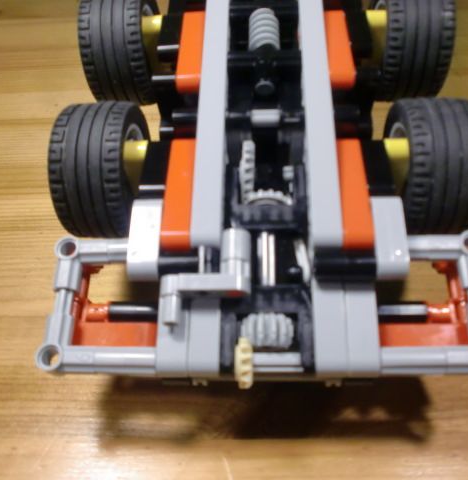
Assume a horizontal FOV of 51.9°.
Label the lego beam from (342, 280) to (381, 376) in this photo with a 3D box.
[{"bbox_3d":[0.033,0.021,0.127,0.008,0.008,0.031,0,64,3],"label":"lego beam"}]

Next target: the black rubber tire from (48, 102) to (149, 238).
[{"bbox_3d":[-0.043,-0.023,0.159,0.022,0.043,0.043,0,64,3],"label":"black rubber tire"}]

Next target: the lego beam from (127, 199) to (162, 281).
[{"bbox_3d":[-0.023,-0.001,0.133,0.008,0.008,0.024,0,64,3],"label":"lego beam"}]

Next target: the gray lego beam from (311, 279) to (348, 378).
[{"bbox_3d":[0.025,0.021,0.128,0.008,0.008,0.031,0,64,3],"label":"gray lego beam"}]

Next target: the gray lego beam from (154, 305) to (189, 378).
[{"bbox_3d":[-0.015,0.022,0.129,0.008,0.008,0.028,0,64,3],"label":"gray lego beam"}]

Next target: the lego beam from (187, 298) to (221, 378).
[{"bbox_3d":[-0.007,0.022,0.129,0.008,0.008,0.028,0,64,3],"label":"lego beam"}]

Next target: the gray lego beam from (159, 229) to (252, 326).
[{"bbox_3d":[-0.007,0.010,0.127,0.023,0.008,0.025,0,64,3],"label":"gray lego beam"}]

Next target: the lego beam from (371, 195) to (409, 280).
[{"bbox_3d":[0.041,-0.001,0.129,0.008,0.008,0.024,0,64,3],"label":"lego beam"}]

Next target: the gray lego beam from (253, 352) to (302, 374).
[{"bbox_3d":[0.011,0.031,0.123,0.013,0.005,0.005,0,64,3],"label":"gray lego beam"}]

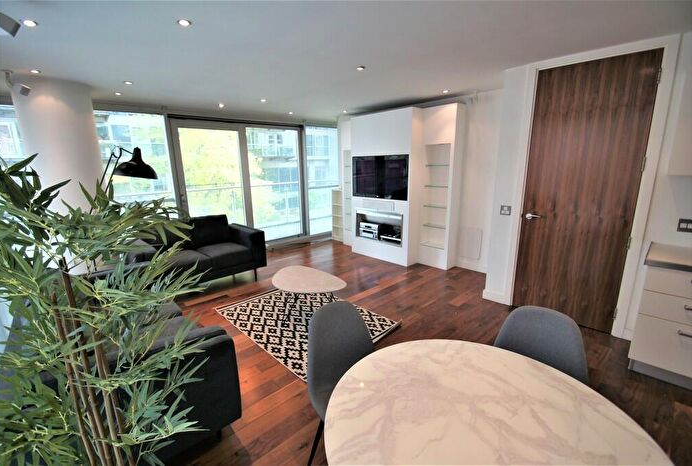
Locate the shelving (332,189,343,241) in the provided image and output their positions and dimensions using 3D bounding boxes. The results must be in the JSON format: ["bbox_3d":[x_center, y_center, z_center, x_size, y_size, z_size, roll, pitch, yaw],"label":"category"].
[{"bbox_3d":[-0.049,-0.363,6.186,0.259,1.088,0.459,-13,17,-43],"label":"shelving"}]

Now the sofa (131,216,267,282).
[{"bbox_3d":[-1.958,0.265,3.880,1.436,0.881,0.940,-13,17,-43],"label":"sofa"}]

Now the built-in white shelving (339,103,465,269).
[{"bbox_3d":[0.698,-0.733,4.883,0.503,2.331,2.275,-13,17,-43],"label":"built-in white shelving"}]

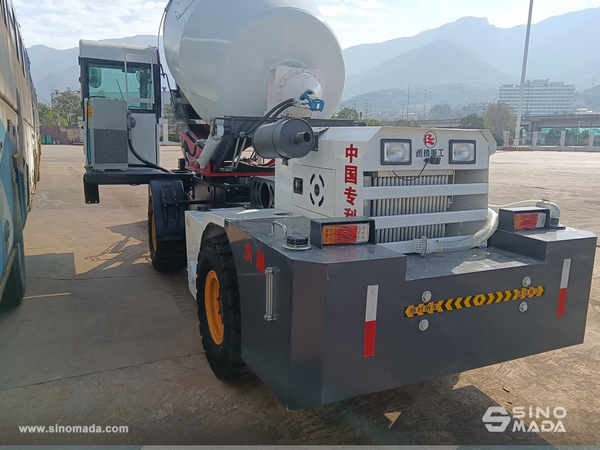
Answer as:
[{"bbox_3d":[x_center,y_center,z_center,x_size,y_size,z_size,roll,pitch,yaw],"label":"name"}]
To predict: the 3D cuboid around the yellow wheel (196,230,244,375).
[{"bbox_3d":[-0.399,0.496,2.939,0.325,0.870,0.870,-3,12,-24],"label":"yellow wheel"}]

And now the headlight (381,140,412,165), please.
[{"bbox_3d":[0.471,-0.361,2.328,0.183,0.126,0.077,-3,12,-24],"label":"headlight"}]

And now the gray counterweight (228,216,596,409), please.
[{"bbox_3d":[0.613,0.342,2.609,1.828,0.664,0.989,-3,12,-24],"label":"gray counterweight"}]

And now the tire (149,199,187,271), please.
[{"bbox_3d":[-1.409,0.065,5.011,0.325,0.870,0.870,-3,12,-23],"label":"tire"}]

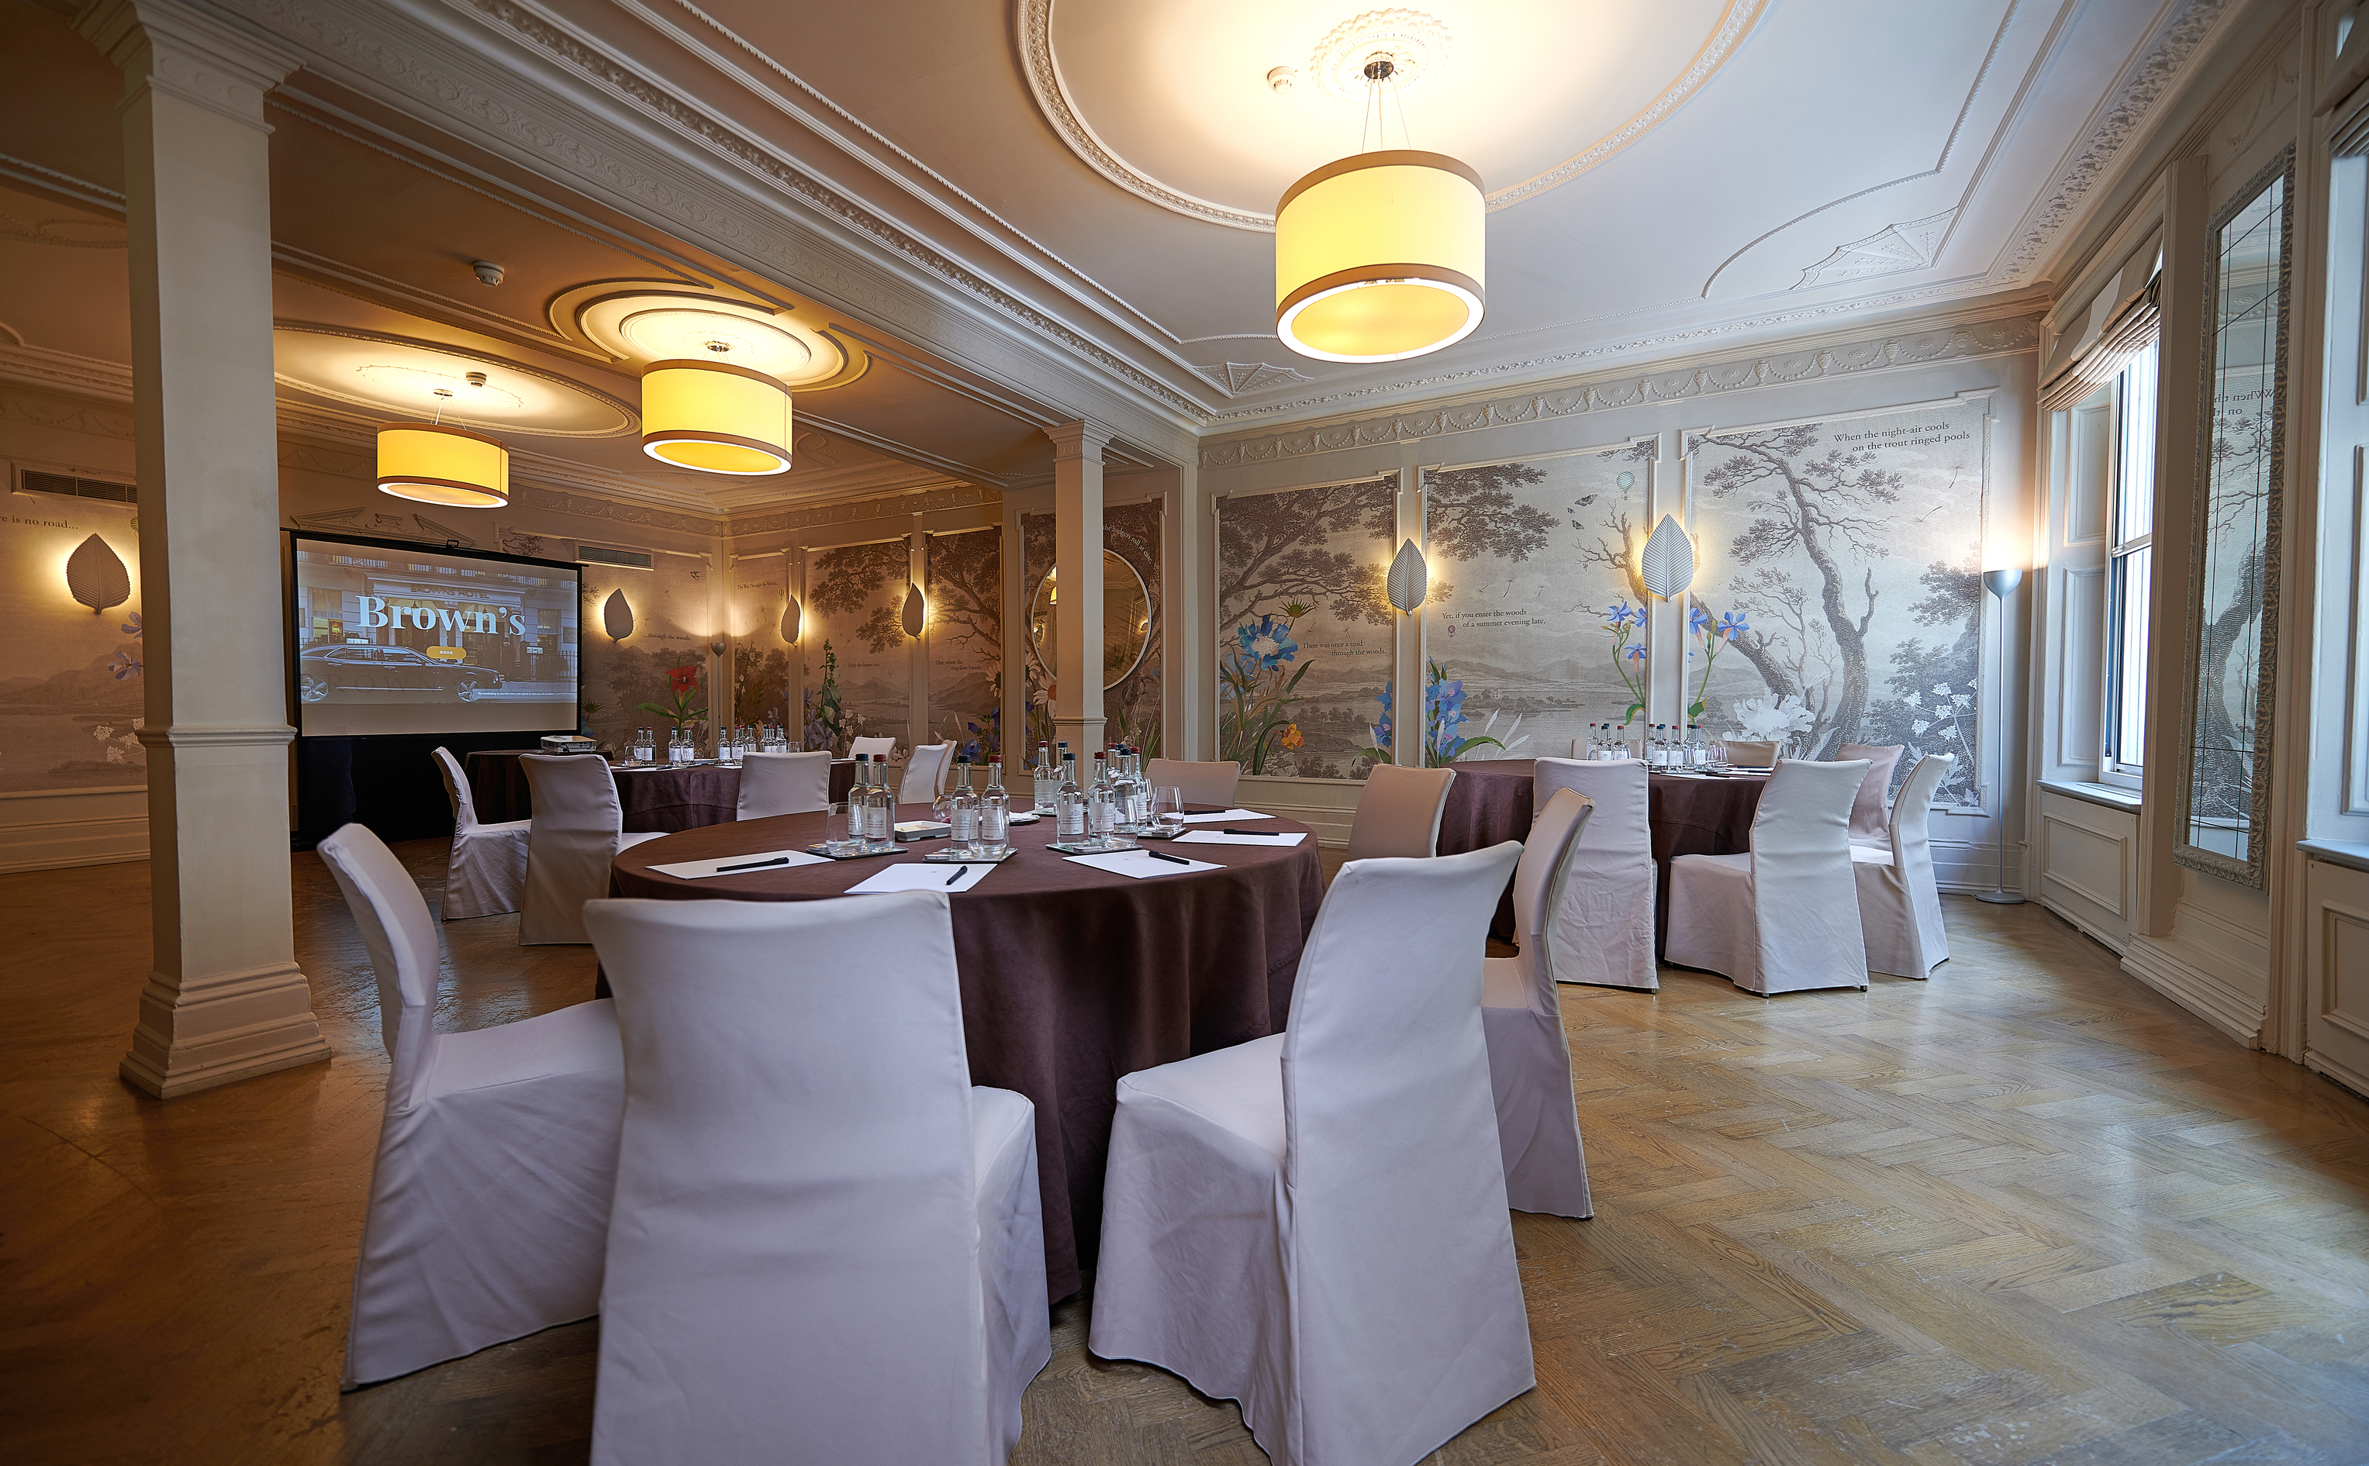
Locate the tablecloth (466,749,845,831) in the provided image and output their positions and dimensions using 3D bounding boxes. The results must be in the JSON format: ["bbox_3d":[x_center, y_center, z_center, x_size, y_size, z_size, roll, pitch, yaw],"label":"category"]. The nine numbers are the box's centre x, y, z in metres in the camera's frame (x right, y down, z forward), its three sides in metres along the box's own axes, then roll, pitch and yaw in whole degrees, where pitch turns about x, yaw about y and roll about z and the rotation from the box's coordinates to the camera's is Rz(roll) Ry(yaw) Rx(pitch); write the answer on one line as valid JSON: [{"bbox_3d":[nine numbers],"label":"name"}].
[{"bbox_3d":[-2.860,0.546,5.699,1.750,0.757,1.750,0,2,0],"label":"tablecloth"}]

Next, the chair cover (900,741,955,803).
[{"bbox_3d":[-1.620,0.501,5.122,0.530,0.885,0.500,0,2,13],"label":"chair cover"}]

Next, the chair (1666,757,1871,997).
[{"bbox_3d":[2.368,0.546,3.725,0.500,0.885,0.530,0,2,-9],"label":"chair"}]

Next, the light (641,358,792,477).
[{"bbox_3d":[-2.516,-1.683,4.986,0.714,0.395,0.714,1,2,29],"label":"light"}]

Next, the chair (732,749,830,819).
[{"bbox_3d":[-2.051,0.515,4.651,0.500,0.885,0.530,-1,2,-35],"label":"chair"}]

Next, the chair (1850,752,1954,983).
[{"bbox_3d":[2.964,0.538,3.988,0.500,0.885,0.530,-1,2,-40],"label":"chair"}]

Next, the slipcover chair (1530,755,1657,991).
[{"bbox_3d":[1.691,0.542,3.818,0.500,0.885,0.530,1,2,25],"label":"slipcover chair"}]

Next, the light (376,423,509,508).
[{"bbox_3d":[-5.164,-1.859,6.443,0.714,0.396,0.714,1,2,29],"label":"light"}]

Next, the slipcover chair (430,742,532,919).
[{"bbox_3d":[-3.778,0.501,5.070,0.530,0.885,0.500,-1,2,-33],"label":"slipcover chair"}]

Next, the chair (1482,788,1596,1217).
[{"bbox_3d":[0.692,0.590,2.239,0.530,0.885,0.500,0,2,14],"label":"chair"}]

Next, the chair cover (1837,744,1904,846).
[{"bbox_3d":[3.380,0.504,4.815,0.480,0.880,0.520,0,2,-6],"label":"chair cover"}]

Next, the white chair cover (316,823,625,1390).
[{"bbox_3d":[-1.294,0.595,1.776,0.500,0.880,0.520,-1,2,-39],"label":"white chair cover"}]

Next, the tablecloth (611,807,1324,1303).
[{"bbox_3d":[-0.504,0.638,2.455,1.700,0.753,1.700,0,2,0],"label":"tablecloth"}]

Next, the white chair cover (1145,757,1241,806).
[{"bbox_3d":[-0.060,0.547,3.377,0.520,0.880,0.480,1,2,29],"label":"white chair cover"}]

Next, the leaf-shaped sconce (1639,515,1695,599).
[{"bbox_3d":[3.016,-1.084,5.743,0.286,0.549,0.100,1,2,29],"label":"leaf-shaped sconce"}]

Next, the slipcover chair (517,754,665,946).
[{"bbox_3d":[-2.845,0.520,4.481,0.500,0.885,0.530,0,2,2],"label":"slipcover chair"}]

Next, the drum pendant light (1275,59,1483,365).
[{"bbox_3d":[0.714,-1.986,3.372,0.750,0.955,0.750,0,2,0],"label":"drum pendant light"}]

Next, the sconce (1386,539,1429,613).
[{"bbox_3d":[1.591,-1.102,6.546,0.287,0.552,0.100,1,2,29],"label":"sconce"}]

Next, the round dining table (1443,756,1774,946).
[{"bbox_3d":[2.260,0.572,4.950,1.740,0.757,1.740,0,2,0],"label":"round dining table"}]

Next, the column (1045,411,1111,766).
[{"bbox_3d":[-0.737,-0.621,6.536,0.345,3.020,0.365,1,2,29],"label":"column"}]

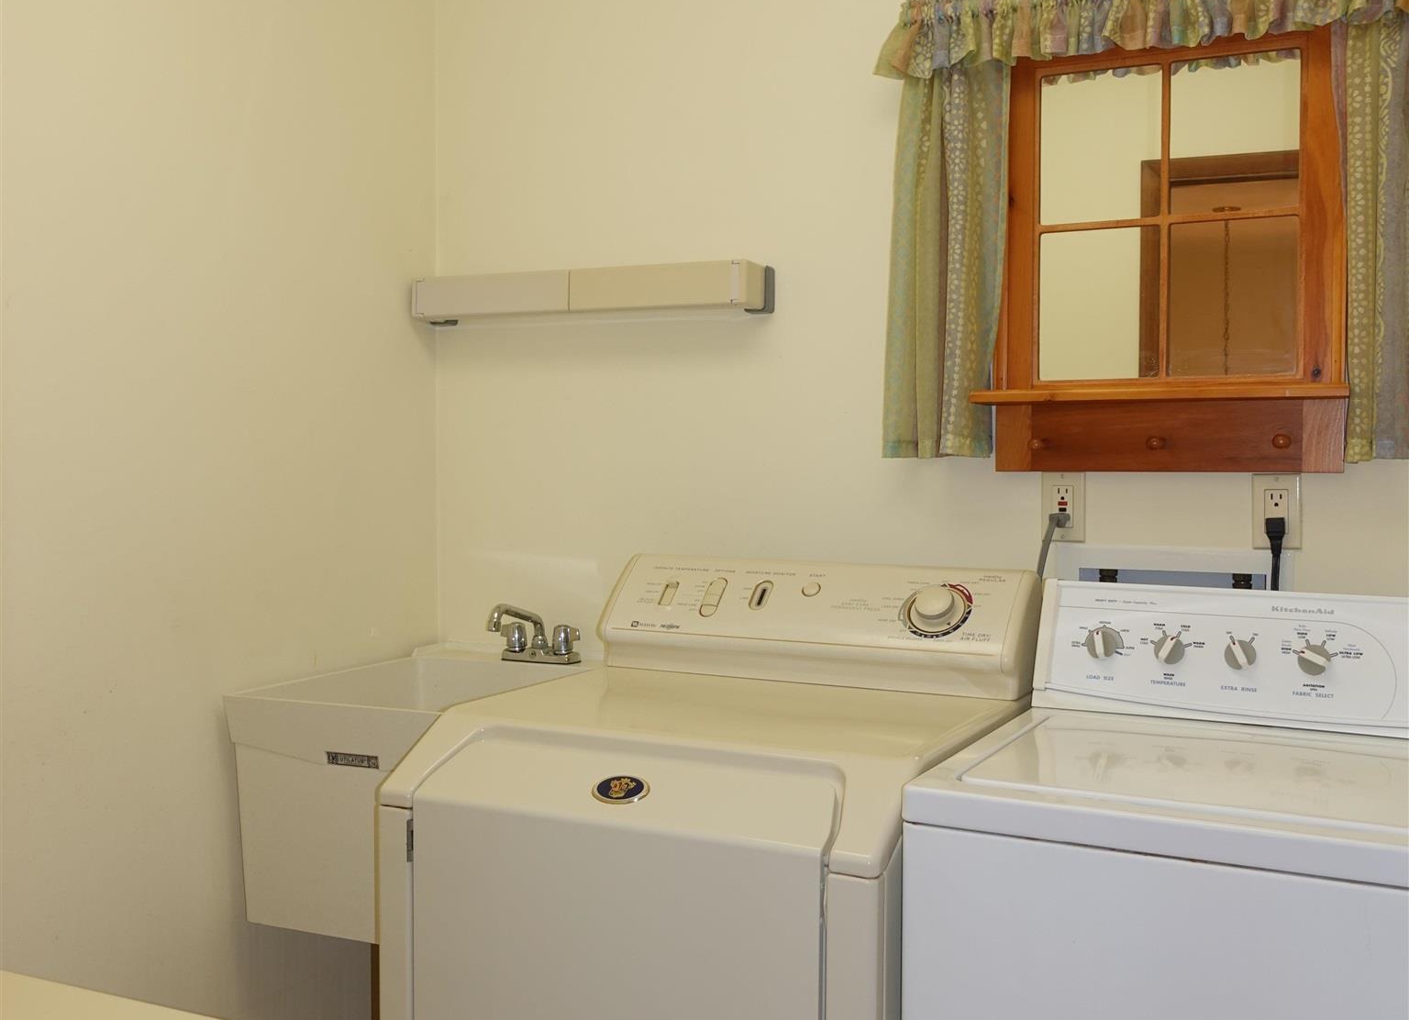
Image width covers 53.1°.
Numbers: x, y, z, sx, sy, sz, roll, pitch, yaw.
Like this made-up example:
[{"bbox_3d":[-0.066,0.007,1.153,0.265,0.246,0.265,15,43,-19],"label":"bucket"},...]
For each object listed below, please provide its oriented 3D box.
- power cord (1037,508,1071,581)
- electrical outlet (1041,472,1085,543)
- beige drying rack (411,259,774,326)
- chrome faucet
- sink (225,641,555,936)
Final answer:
[{"bbox_3d":[0.558,0.054,2.248,0.052,0.120,0.040,2,3,27],"label":"power cord"},{"bbox_3d":[0.574,-0.004,2.259,0.070,0.114,0.012,2,3,27],"label":"electrical outlet"},{"bbox_3d":[-0.225,-0.394,2.599,0.730,0.089,0.090,2,3,27],"label":"beige drying rack"},{"bbox_3d":[-0.338,0.226,2.603,0.149,0.129,0.197,2,3,27],"label":"chrome faucet"},{"bbox_3d":[-0.424,0.482,2.453,0.510,0.389,0.590,2,3,27],"label":"sink"}]

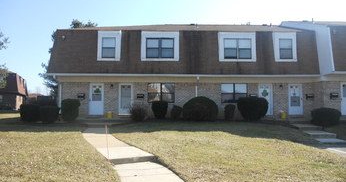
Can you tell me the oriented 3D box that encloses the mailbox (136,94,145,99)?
[{"bbox_3d":[-2.179,0.371,18.219,0.450,0.320,0.160,0,-4,-1],"label":"mailbox"}]

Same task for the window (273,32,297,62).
[{"bbox_3d":[7.506,-2.928,18.036,1.596,2.002,0.150,0,-4,-1],"label":"window"}]

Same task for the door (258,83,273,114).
[{"bbox_3d":[6.280,0.594,18.230,0.983,2.088,0.090,0,-4,-1],"label":"door"}]

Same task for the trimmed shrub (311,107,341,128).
[{"bbox_3d":[8.629,1.511,15.233,1.600,1.150,1.500,0,-4,-1],"label":"trimmed shrub"}]

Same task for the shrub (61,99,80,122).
[{"bbox_3d":[-6.250,1.203,16.535,1.175,1.376,1.175,0,-4,-1],"label":"shrub"}]

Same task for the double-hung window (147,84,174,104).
[{"bbox_3d":[-0.768,0.158,18.117,1.798,1.333,0.100,0,-4,-1],"label":"double-hung window"}]

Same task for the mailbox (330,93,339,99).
[{"bbox_3d":[10.597,0.360,17.701,0.450,0.330,0.160,0,-4,-1],"label":"mailbox"}]

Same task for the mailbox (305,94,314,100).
[{"bbox_3d":[9.372,0.391,18.518,0.480,0.330,0.160,0,-4,-1],"label":"mailbox"}]

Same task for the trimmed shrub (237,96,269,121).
[{"bbox_3d":[5.083,1.175,17.160,1.900,1.500,1.800,0,-4,-1],"label":"trimmed shrub"}]

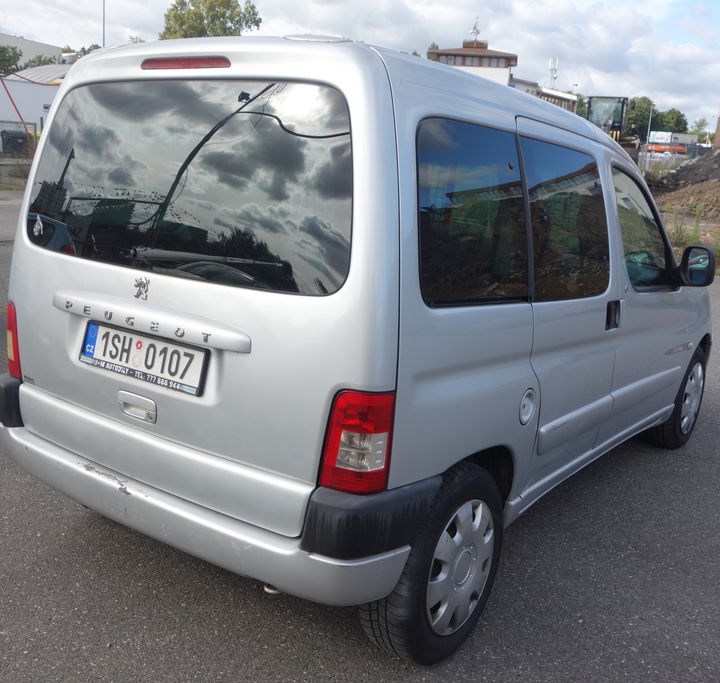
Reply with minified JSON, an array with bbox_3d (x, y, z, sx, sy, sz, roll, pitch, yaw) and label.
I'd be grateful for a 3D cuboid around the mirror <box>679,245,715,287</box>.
[{"bbox_3d":[1.554,-0.349,3.689,0.170,0.178,0.110,11,14,35],"label":"mirror"}]

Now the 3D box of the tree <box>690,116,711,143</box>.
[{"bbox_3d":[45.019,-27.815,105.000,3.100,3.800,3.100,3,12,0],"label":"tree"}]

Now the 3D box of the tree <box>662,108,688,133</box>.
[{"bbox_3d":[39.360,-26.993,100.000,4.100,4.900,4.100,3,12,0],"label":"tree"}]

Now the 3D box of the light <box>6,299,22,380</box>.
[{"bbox_3d":[-1.194,-0.003,2.744,0.180,0.265,0.100,11,14,35],"label":"light"}]

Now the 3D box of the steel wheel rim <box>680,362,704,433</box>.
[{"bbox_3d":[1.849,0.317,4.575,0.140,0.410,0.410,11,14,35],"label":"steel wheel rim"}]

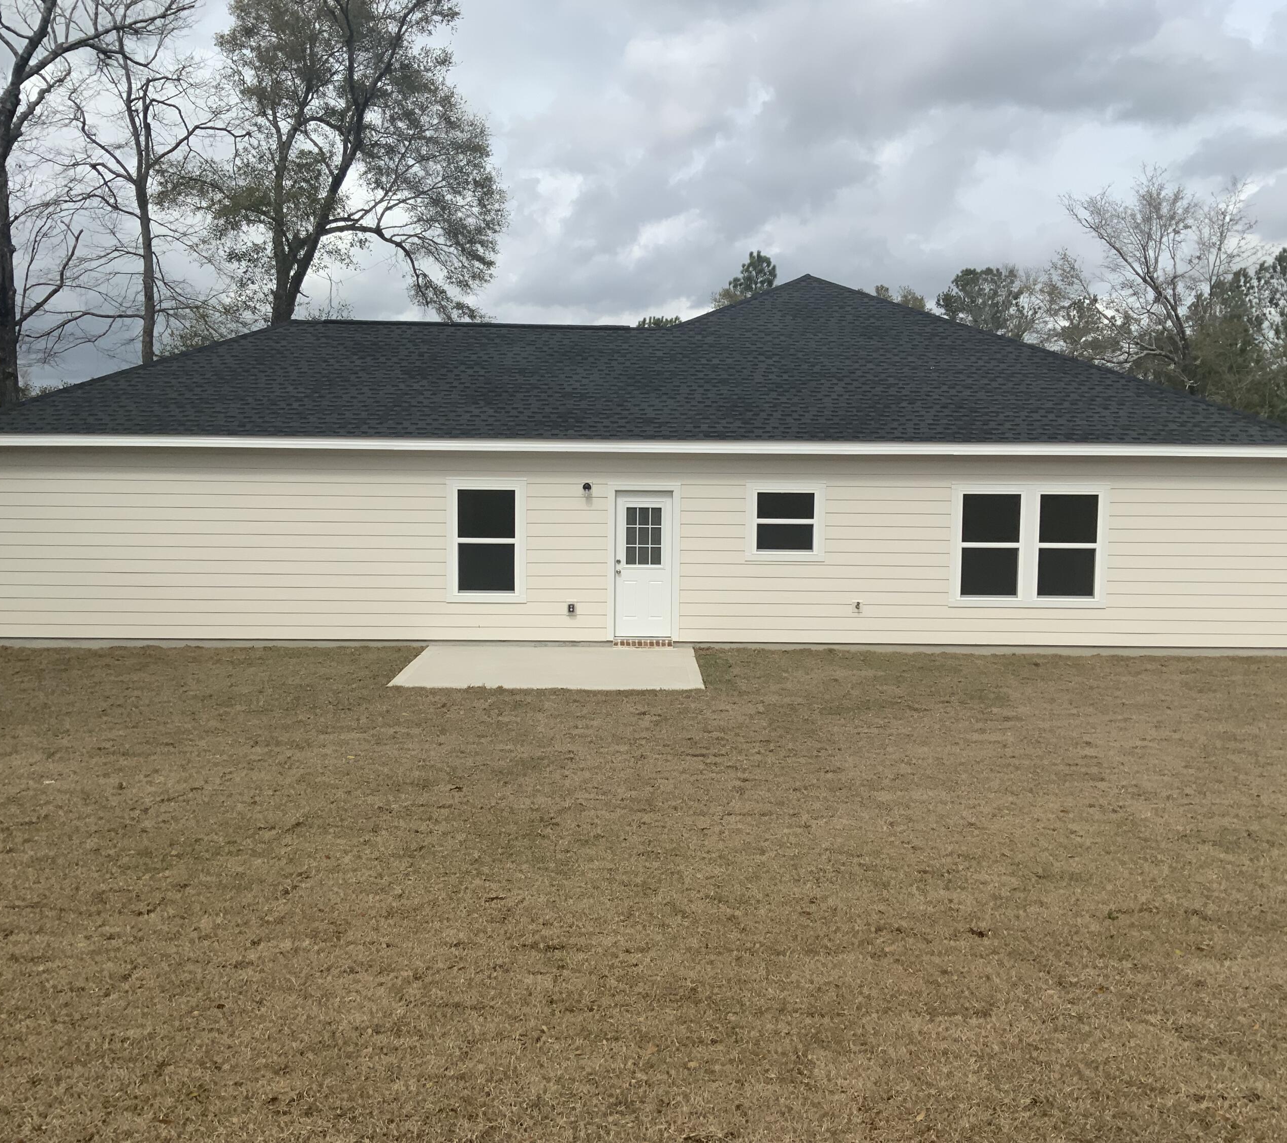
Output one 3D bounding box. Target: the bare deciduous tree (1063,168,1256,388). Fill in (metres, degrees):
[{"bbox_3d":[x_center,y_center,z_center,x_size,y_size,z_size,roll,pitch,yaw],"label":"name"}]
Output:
[{"bbox_3d":[23.300,-9.400,58.000,9.000,17.500,8.500,0,4,0],"label":"bare deciduous tree"}]

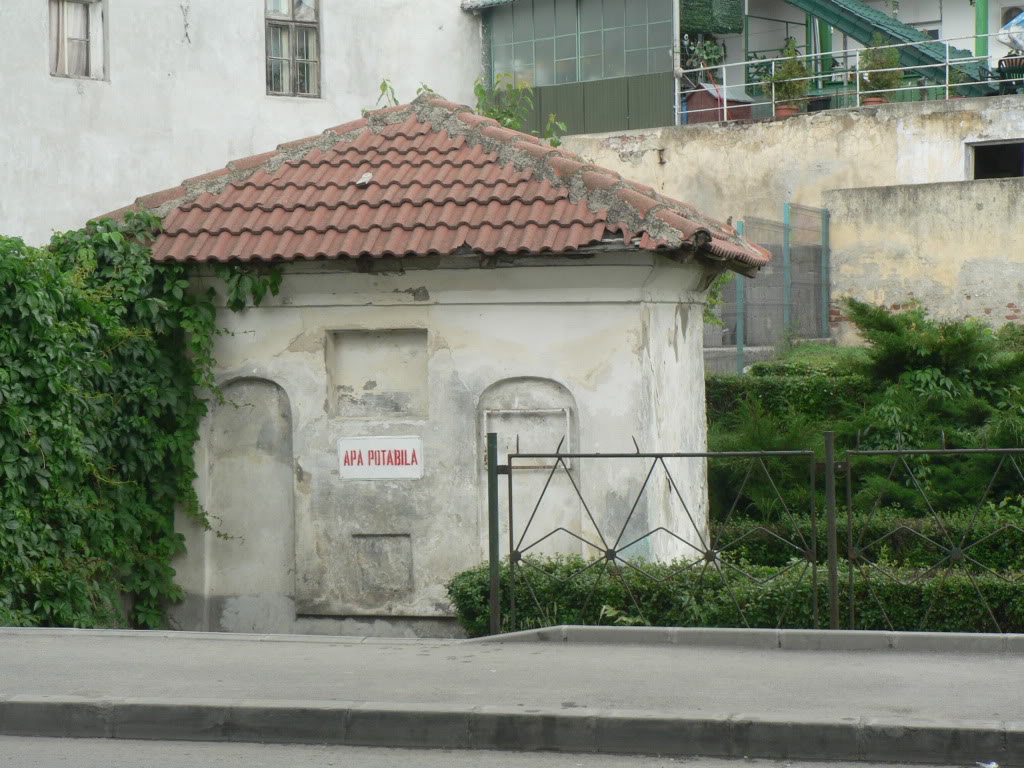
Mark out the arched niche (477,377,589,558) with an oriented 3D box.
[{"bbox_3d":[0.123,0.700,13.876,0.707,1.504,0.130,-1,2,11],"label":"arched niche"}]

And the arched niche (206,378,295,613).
[{"bbox_3d":[-1.783,0.772,14.245,0.641,1.645,0.120,-1,2,11],"label":"arched niche"}]

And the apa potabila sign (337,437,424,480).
[{"bbox_3d":[-0.893,0.500,13.988,0.600,0.296,0.025,-1,2,11],"label":"apa potabila sign"}]

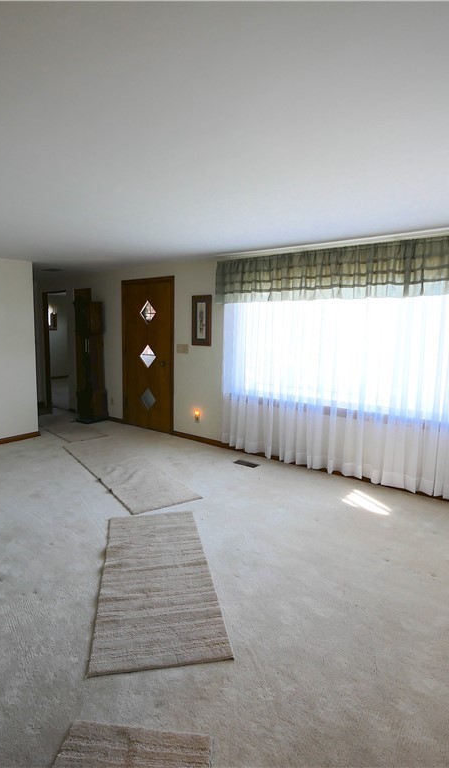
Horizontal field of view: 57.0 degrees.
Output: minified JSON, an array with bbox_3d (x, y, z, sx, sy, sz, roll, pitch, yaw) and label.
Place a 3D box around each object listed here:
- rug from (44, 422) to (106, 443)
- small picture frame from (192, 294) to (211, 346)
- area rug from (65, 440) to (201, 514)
[{"bbox_3d":[-2.175,0.688,6.013,0.528,0.015,1.069,-7,11,-41],"label":"rug"},{"bbox_3d":[-0.294,-0.795,5.218,0.324,0.618,0.025,7,10,38],"label":"small picture frame"},{"bbox_3d":[-1.117,0.908,4.474,0.639,0.018,2.280,-5,10,-34],"label":"area rug"}]

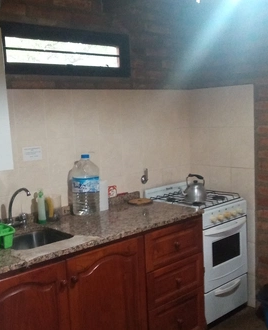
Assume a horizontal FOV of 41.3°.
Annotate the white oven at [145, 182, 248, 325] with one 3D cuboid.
[{"bbox_3d":[0.492,0.658,2.760,0.503,0.910,0.590,-9,10,-37],"label":"white oven"}]

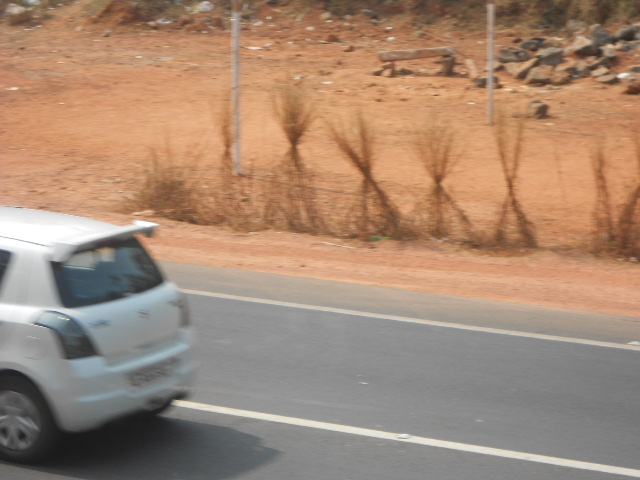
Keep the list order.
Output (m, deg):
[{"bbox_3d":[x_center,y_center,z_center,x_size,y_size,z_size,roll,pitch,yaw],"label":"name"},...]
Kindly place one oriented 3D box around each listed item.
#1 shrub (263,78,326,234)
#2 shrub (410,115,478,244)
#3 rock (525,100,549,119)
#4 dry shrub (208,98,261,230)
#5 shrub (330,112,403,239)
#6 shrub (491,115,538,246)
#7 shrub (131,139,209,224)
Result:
[{"bbox_3d":[-0.263,-0.872,24.876,0.646,1.558,0.620,0,10,0],"label":"shrub"},{"bbox_3d":[1.254,-0.621,24.322,0.670,1.256,0.620,0,10,0],"label":"shrub"},{"bbox_3d":[3.061,-1.843,33.904,0.301,0.209,0.270,0,10,0],"label":"rock"},{"bbox_3d":[-0.891,-0.794,25.094,0.529,1.329,0.500,0,10,0],"label":"dry shrub"},{"bbox_3d":[0.475,-0.670,24.669,0.720,1.233,0.620,0,10,0],"label":"shrub"},{"bbox_3d":[1.942,-0.602,24.051,0.429,1.312,0.500,0,10,0],"label":"shrub"},{"bbox_3d":[-1.591,-0.633,25.581,0.808,0.842,0.720,0,10,0],"label":"shrub"}]

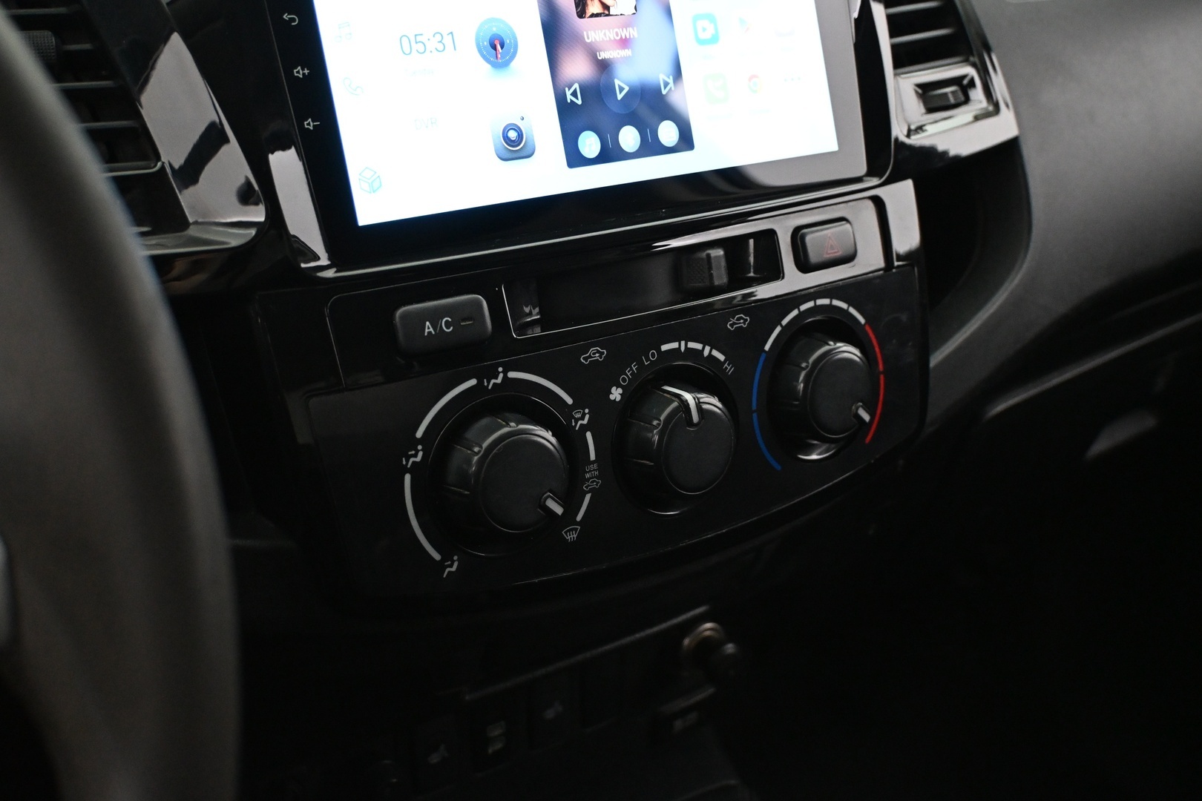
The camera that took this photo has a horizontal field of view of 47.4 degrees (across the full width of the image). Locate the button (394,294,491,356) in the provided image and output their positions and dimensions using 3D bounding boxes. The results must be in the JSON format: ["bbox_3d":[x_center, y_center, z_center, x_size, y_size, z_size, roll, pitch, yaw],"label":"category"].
[{"bbox_3d":[-0.049,-0.023,0.417,0.030,0.014,0.006,-14,11,-31],"label":"button"}]

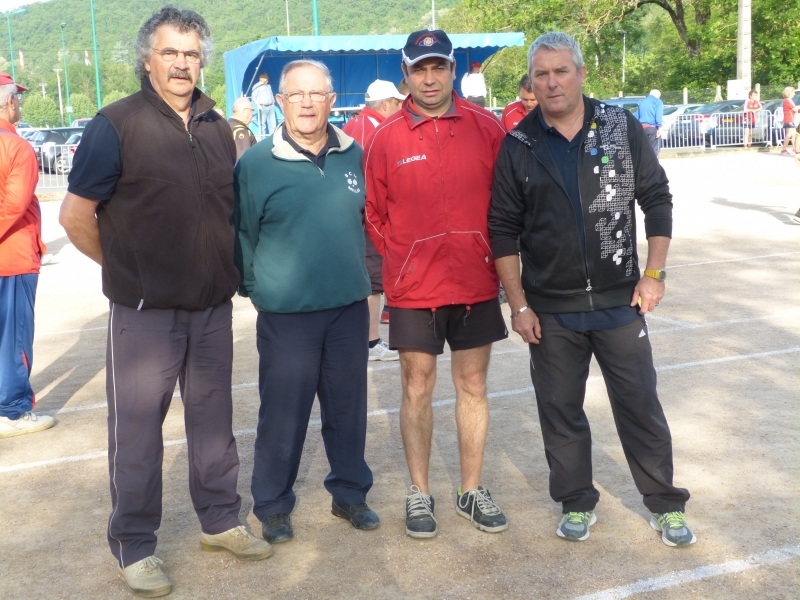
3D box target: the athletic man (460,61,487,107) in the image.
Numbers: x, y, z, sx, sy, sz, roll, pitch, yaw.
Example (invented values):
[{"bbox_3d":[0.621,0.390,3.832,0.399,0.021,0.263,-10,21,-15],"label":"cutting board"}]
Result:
[{"bbox_3d":[1.857,-4.878,29.145,0.580,1.780,0.400,2,10,25],"label":"athletic man"}]

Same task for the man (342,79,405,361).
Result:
[{"bbox_3d":[-0.167,-0.514,7.341,0.480,1.680,0.520,-5,10,-18],"label":"man"}]

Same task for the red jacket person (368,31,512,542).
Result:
[{"bbox_3d":[0.152,-0.060,4.289,0.510,1.760,0.360,-4,9,-8],"label":"red jacket person"}]

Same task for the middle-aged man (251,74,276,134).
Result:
[{"bbox_3d":[-3.235,-4.608,29.142,0.540,1.740,0.380,-4,10,-10],"label":"middle-aged man"}]

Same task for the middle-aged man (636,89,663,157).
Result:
[{"bbox_3d":[5.834,-4.016,27.636,0.540,1.670,0.400,0,10,12],"label":"middle-aged man"}]

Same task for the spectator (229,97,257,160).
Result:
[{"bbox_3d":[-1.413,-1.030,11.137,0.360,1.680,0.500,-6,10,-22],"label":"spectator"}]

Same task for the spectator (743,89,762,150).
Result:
[{"bbox_3d":[9.416,-4.819,32.126,0.480,1.540,0.380,-3,9,-5],"label":"spectator"}]

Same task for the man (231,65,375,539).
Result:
[{"bbox_3d":[-0.347,-0.008,4.320,0.520,1.680,0.370,-5,10,-17],"label":"man"}]

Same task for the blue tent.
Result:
[{"bbox_3d":[-0.549,-4.990,30.474,6.500,3.150,3.700,-6,10,-24],"label":"blue tent"}]

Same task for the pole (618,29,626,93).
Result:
[{"bbox_3d":[14.647,-14.780,78.449,0.600,5.500,0.300,-2,9,0],"label":"pole"}]

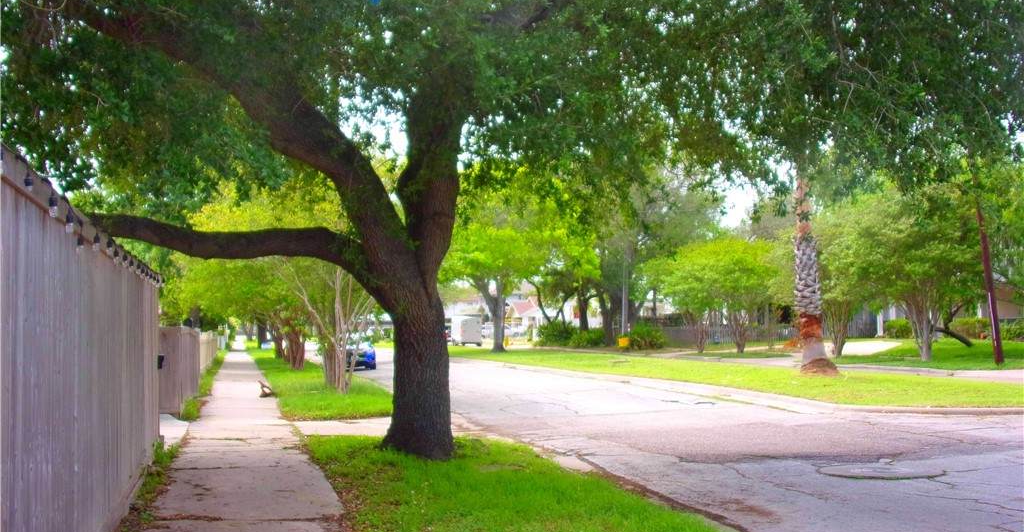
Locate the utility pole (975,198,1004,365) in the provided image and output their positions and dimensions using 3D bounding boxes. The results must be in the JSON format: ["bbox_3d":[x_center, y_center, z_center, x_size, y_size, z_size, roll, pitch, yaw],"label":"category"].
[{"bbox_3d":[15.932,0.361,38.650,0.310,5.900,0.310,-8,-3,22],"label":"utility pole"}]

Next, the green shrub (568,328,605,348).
[{"bbox_3d":[4.704,4.588,73.032,2.247,1.248,2.000,-1,-3,4],"label":"green shrub"}]

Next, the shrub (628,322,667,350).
[{"bbox_3d":[7.734,4.017,65.989,2.141,1.493,1.900,-1,-3,7],"label":"shrub"}]

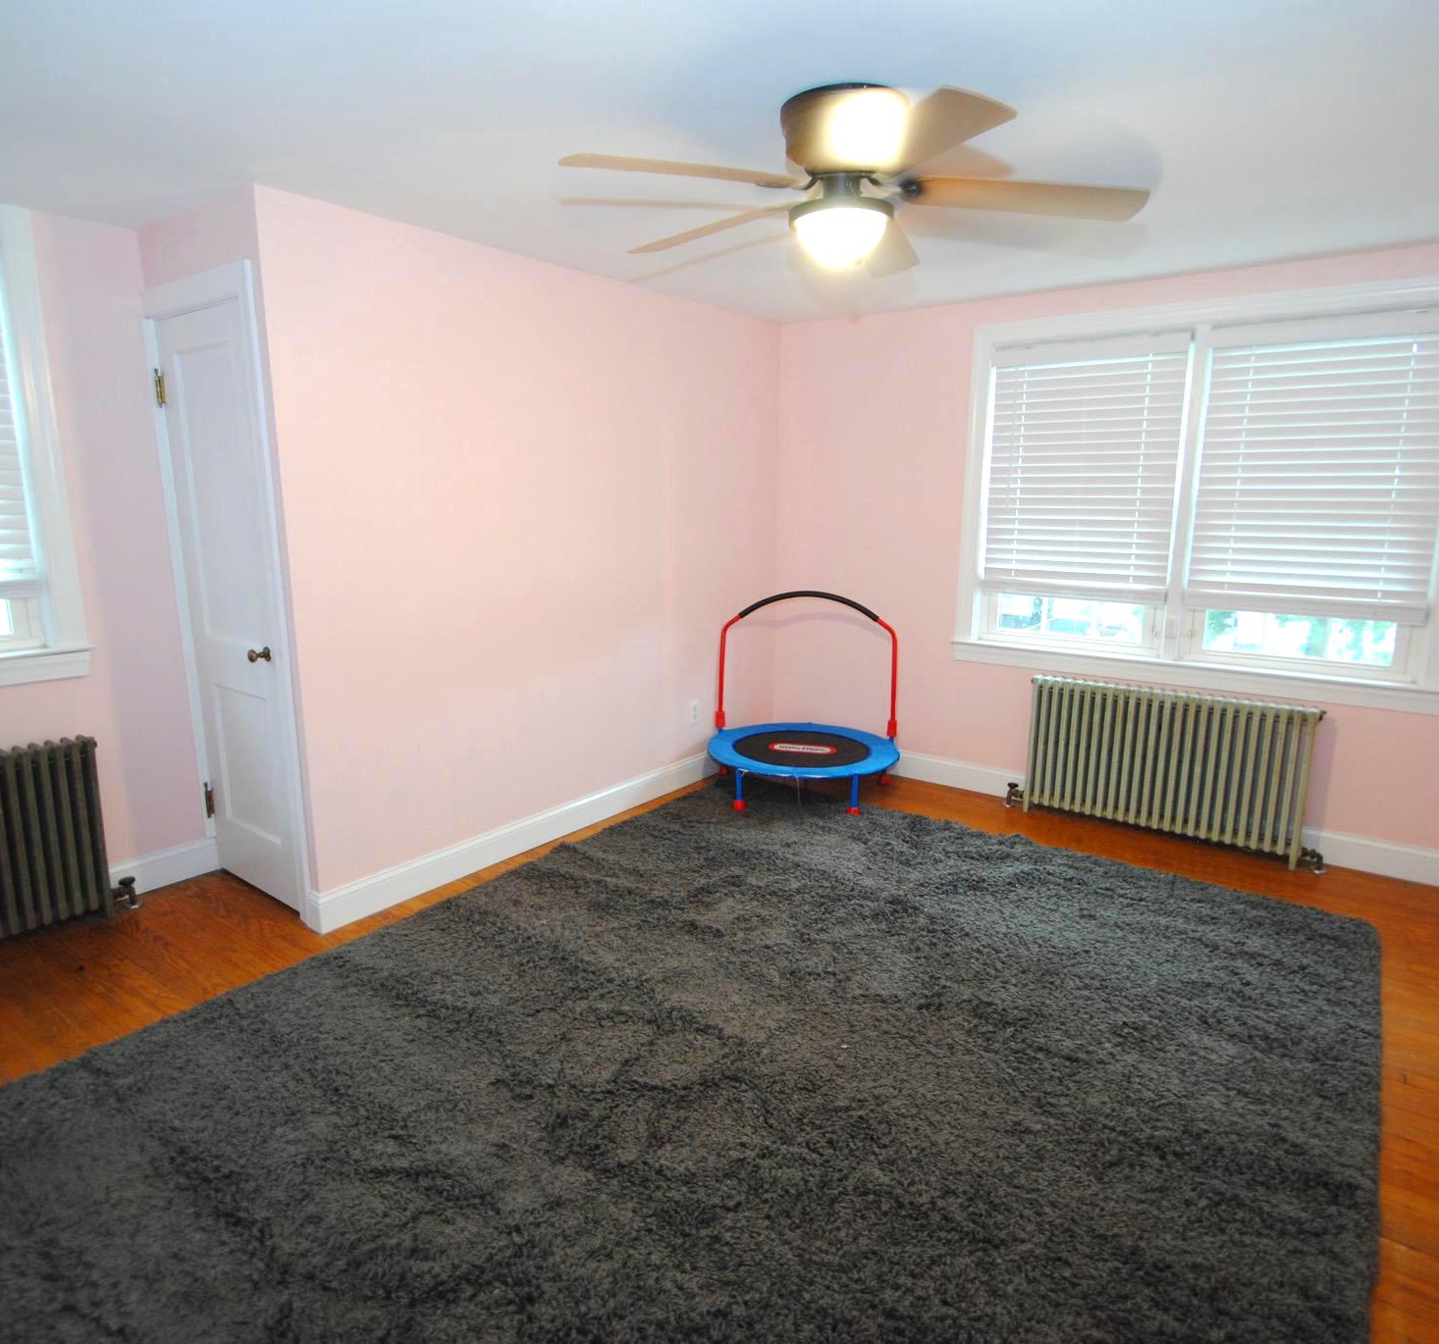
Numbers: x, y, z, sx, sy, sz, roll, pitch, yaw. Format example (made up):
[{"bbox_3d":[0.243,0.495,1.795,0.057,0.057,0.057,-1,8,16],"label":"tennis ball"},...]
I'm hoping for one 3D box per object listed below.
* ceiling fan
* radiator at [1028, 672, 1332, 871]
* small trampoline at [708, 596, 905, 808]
[{"bbox_3d":[0.296,-1.137,1.997,1.310,0.360,1.310,9,14,37],"label":"ceiling fan"},{"bbox_3d":[1.871,0.390,3.578,1.085,0.640,0.115,9,14,37],"label":"radiator"},{"bbox_3d":[0.415,0.116,4.050,0.930,0.985,0.930,2,11,8],"label":"small trampoline"}]

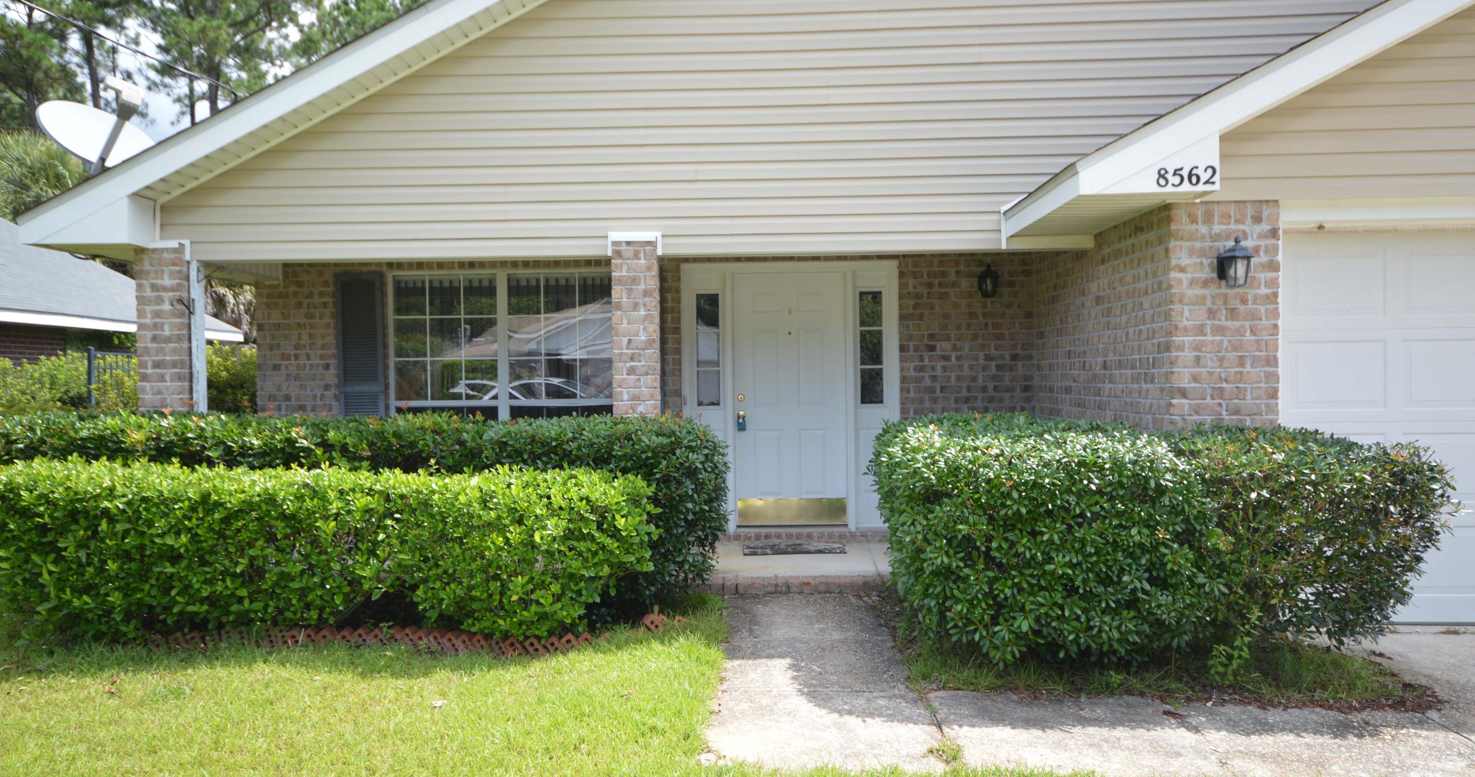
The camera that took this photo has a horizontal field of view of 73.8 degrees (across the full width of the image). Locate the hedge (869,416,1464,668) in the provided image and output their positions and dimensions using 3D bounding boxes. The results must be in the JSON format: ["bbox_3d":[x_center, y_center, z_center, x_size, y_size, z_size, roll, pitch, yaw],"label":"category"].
[{"bbox_3d":[2.018,0.722,5.107,2.450,1.110,1.550,-1,1,2],"label":"hedge"}]

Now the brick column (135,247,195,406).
[{"bbox_3d":[-3.730,0.171,6.561,0.320,2.210,0.310,-1,1,2],"label":"brick column"}]

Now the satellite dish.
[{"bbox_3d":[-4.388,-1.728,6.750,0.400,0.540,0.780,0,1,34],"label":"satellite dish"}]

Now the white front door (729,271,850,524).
[{"bbox_3d":[0.423,0.082,7.821,0.914,2.020,0.060,-1,1,2],"label":"white front door"}]

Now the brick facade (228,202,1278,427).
[{"bbox_3d":[-0.518,0.131,6.547,6.840,2.280,2.520,-1,1,2],"label":"brick facade"}]

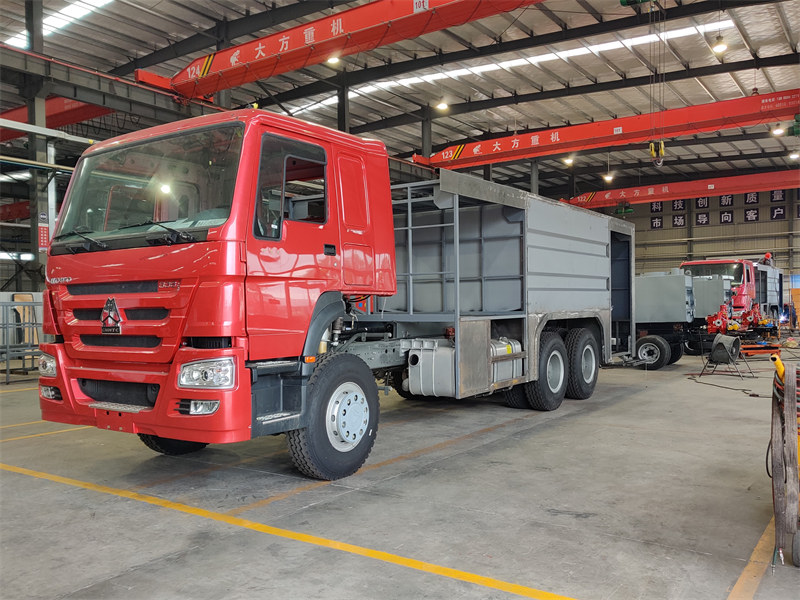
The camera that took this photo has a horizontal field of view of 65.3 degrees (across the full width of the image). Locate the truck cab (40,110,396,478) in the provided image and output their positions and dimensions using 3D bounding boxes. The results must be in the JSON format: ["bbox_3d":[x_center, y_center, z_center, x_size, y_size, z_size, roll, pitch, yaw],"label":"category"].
[{"bbox_3d":[-1.680,0.052,5.927,2.554,3.121,2.245,-1,-1,36],"label":"truck cab"}]

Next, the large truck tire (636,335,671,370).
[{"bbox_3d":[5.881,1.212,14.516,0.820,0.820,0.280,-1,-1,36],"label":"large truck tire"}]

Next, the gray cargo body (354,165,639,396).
[{"bbox_3d":[1.503,-0.156,10.247,2.554,2.544,6.922,-1,-1,36],"label":"gray cargo body"}]

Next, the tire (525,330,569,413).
[{"bbox_3d":[2.152,1.048,9.208,0.319,1.131,1.131,-1,-1,36],"label":"tire"}]

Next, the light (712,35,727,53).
[{"bbox_3d":[10.622,-8.482,20.700,0.450,0.480,0.450,-1,-1,36],"label":"light"}]

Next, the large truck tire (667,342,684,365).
[{"bbox_3d":[6.790,1.230,15.716,0.800,0.800,0.280,-1,-1,36],"label":"large truck tire"}]

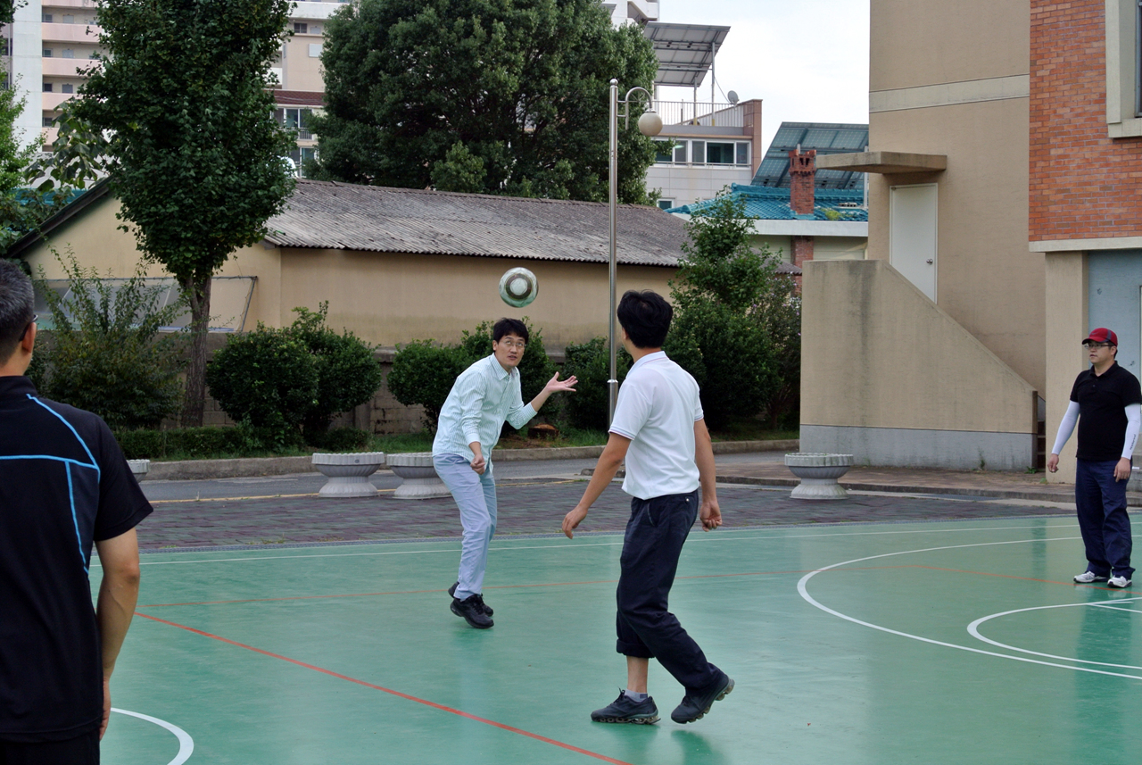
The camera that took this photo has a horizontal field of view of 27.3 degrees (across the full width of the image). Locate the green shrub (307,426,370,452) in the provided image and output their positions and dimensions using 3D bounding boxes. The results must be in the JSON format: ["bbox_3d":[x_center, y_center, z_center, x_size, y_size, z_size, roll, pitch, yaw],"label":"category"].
[{"bbox_3d":[-3.211,0.780,32.600,0.880,0.380,0.700,0,1,0],"label":"green shrub"}]

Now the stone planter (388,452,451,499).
[{"bbox_3d":[-1.547,0.984,24.700,0.770,0.460,0.770,1,1,0],"label":"stone planter"}]

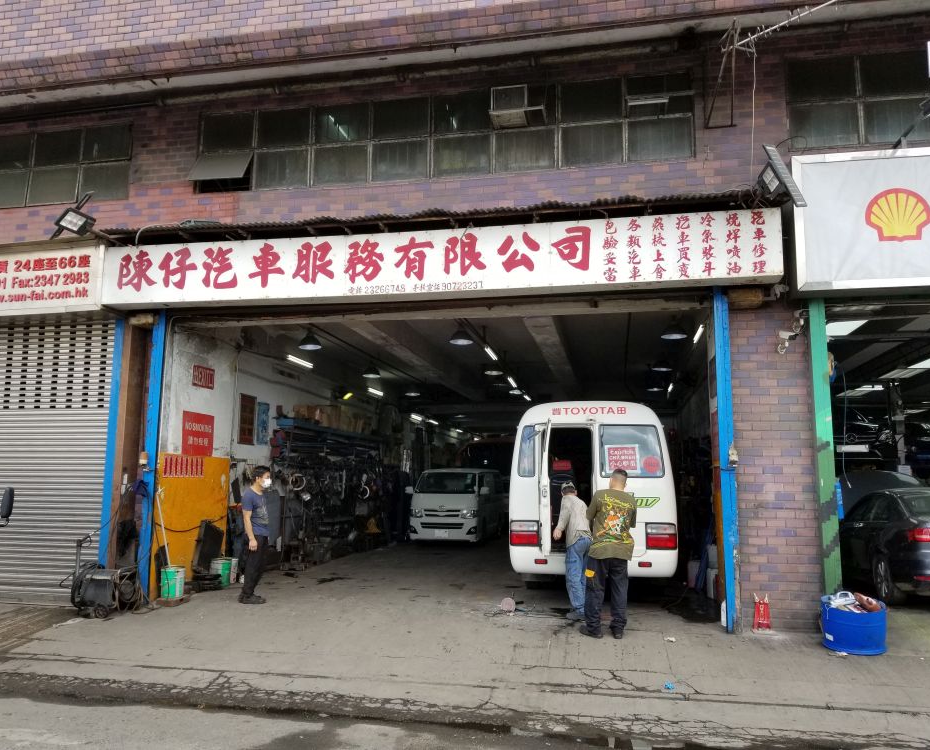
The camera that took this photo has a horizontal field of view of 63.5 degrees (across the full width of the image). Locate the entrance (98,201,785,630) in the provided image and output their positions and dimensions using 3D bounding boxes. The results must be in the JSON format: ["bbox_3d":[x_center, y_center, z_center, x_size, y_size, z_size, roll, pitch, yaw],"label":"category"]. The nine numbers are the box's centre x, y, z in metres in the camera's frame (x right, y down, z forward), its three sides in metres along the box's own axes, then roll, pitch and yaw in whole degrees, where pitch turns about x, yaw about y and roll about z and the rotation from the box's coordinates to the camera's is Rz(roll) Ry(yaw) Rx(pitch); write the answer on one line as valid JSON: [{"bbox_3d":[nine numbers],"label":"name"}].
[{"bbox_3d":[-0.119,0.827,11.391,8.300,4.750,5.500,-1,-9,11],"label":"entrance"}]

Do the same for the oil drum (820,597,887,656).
[{"bbox_3d":[3.819,2.491,7.385,0.570,0.410,0.570,-1,-9,11],"label":"oil drum"}]

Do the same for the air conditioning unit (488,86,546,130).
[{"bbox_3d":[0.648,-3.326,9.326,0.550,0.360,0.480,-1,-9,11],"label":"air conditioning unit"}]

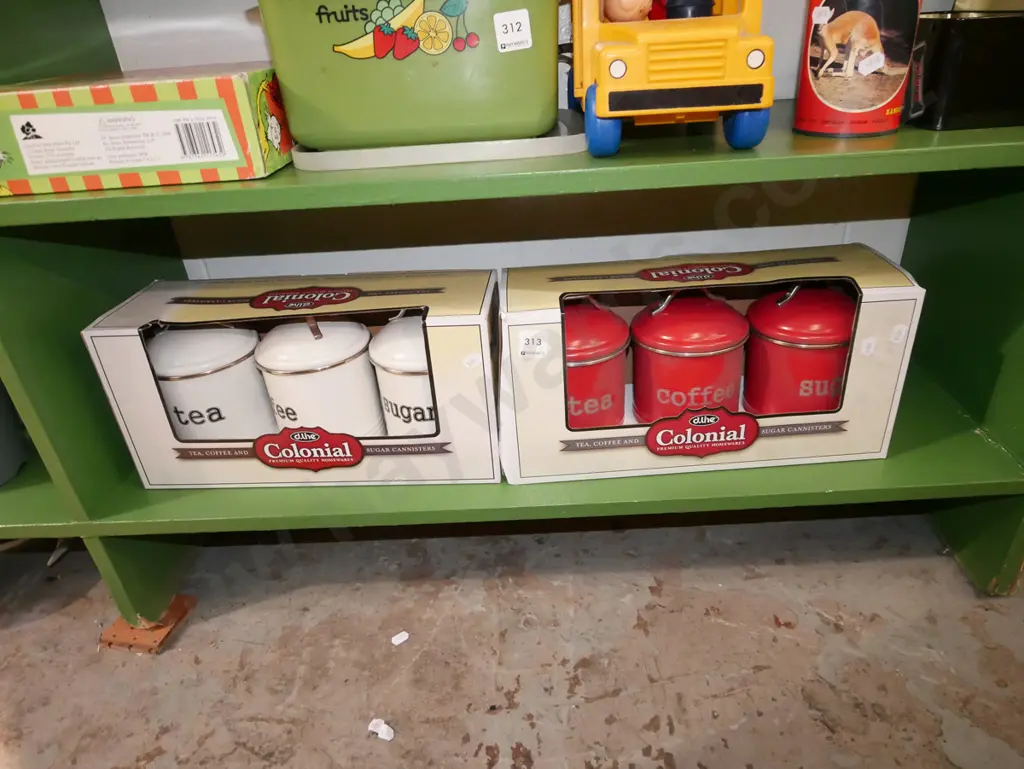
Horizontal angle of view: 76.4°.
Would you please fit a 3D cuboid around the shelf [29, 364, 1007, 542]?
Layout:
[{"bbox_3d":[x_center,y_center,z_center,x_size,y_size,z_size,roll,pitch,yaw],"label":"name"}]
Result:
[{"bbox_3d":[0.034,0.045,0.737,0.898,0.020,0.297,-3,29,2],"label":"shelf"}]

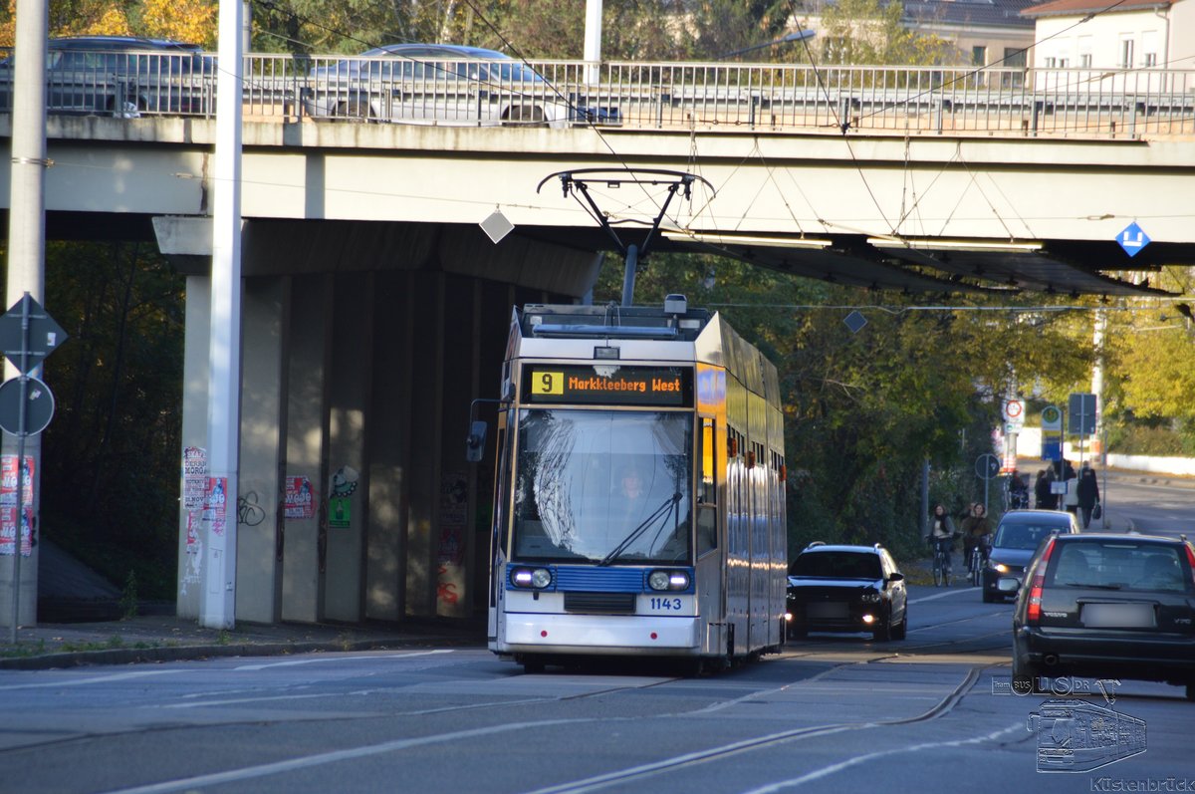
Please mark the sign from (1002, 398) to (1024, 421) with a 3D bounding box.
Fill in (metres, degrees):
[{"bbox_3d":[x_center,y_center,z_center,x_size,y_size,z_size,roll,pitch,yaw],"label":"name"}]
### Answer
[{"bbox_3d":[13.734,0.460,328.000,0.800,0.800,0.050,1,-1,-19],"label":"sign"}]

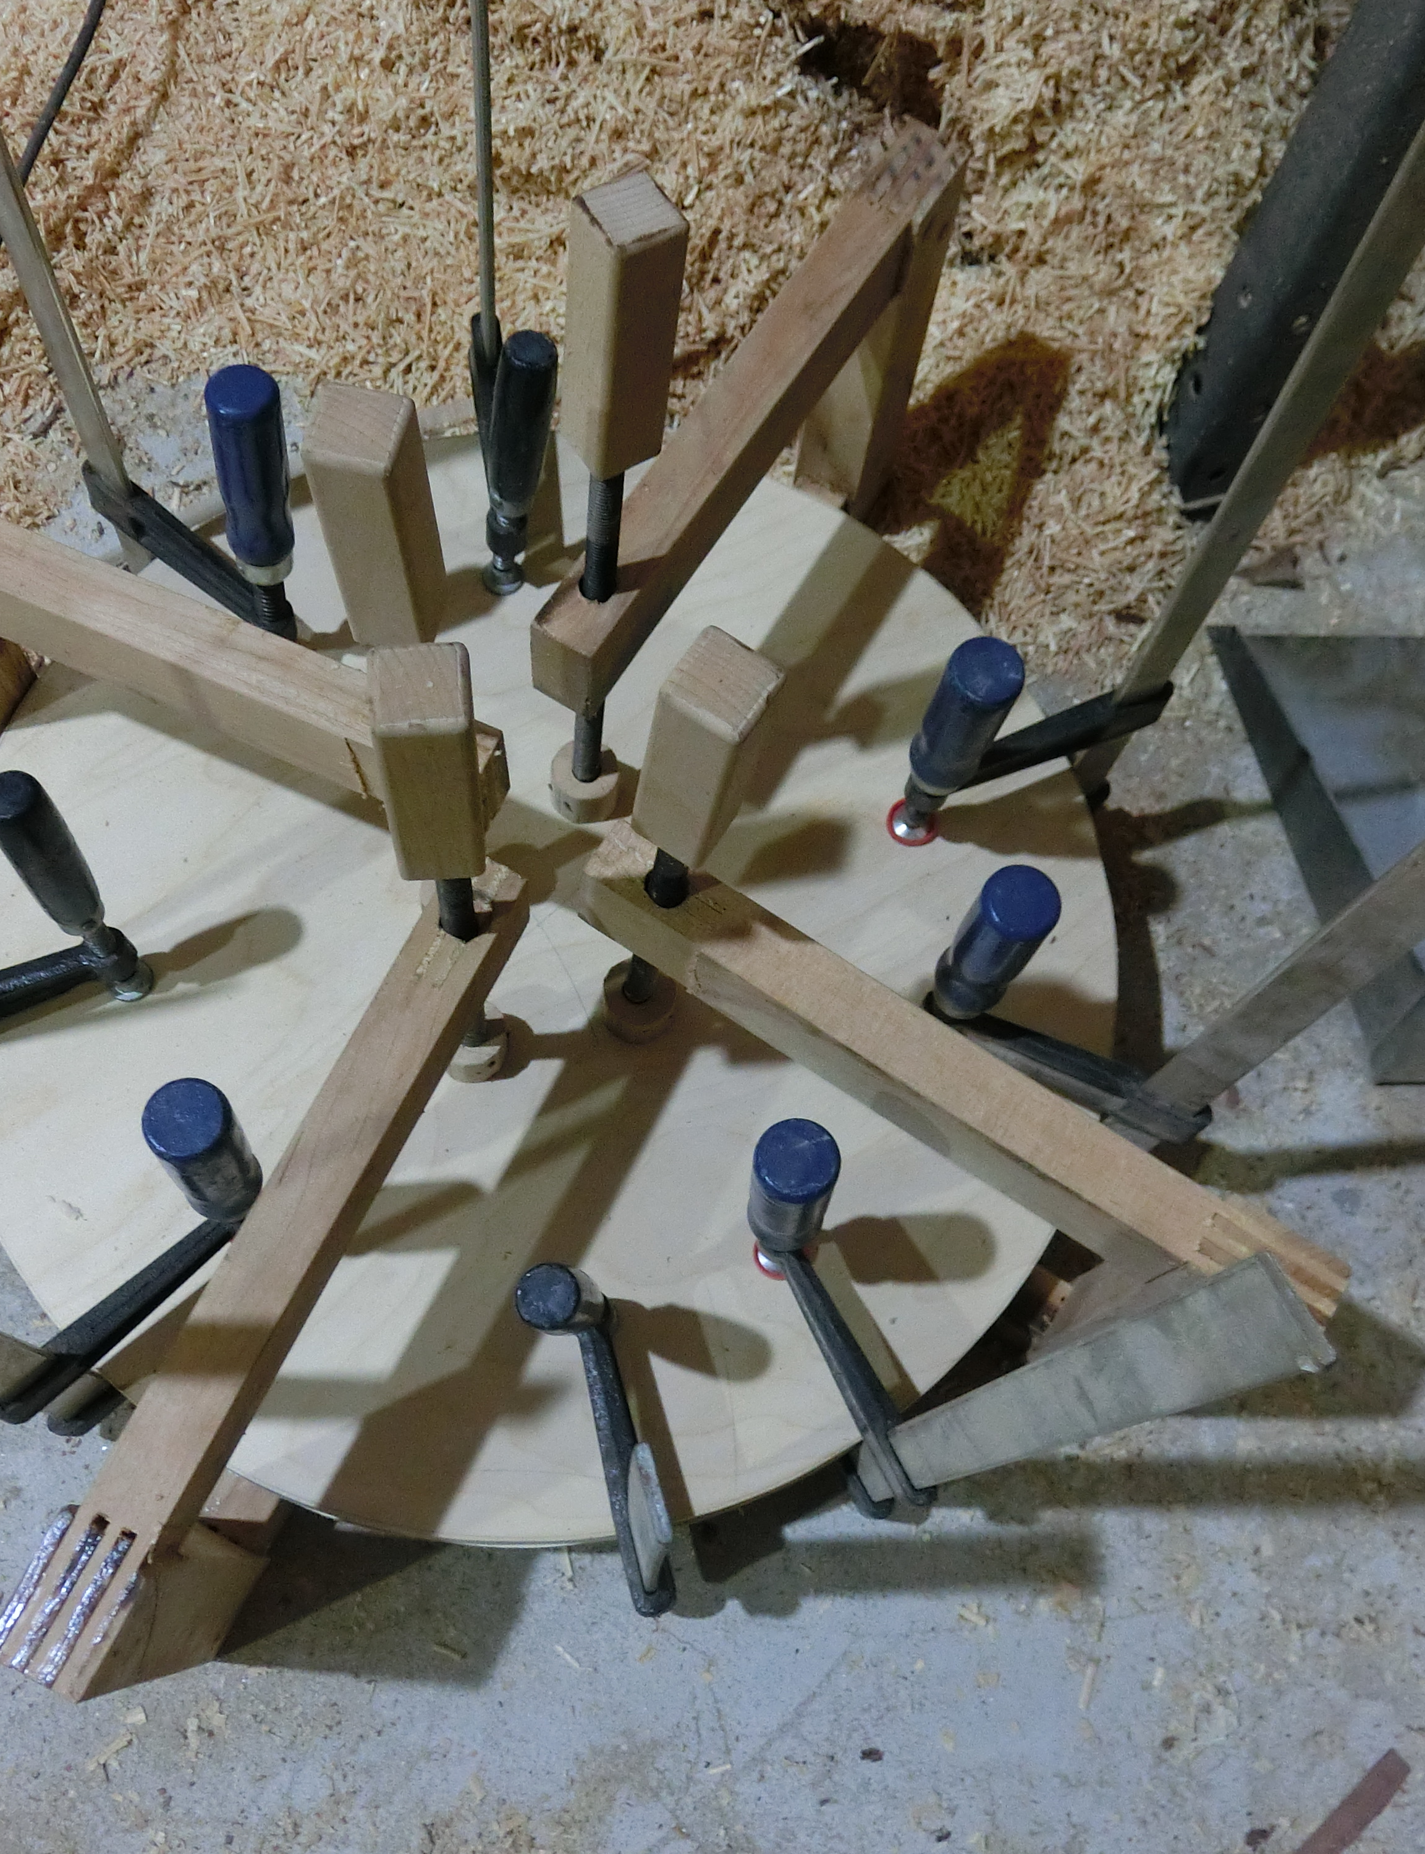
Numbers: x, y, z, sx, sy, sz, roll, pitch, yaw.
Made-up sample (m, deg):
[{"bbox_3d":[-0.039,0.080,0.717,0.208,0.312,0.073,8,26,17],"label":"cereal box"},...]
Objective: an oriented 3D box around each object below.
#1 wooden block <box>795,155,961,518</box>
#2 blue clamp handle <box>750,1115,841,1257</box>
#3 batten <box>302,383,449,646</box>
[{"bbox_3d":[0.089,-0.331,1.023,0.031,0.270,0.057,31,69,7],"label":"wooden block"},{"bbox_3d":[0.034,0.114,0.758,0.034,0.122,0.034,0,67,0],"label":"blue clamp handle"},{"bbox_3d":[-0.113,-0.136,0.607,0.029,0.115,0.029,10,71,1],"label":"batten"}]

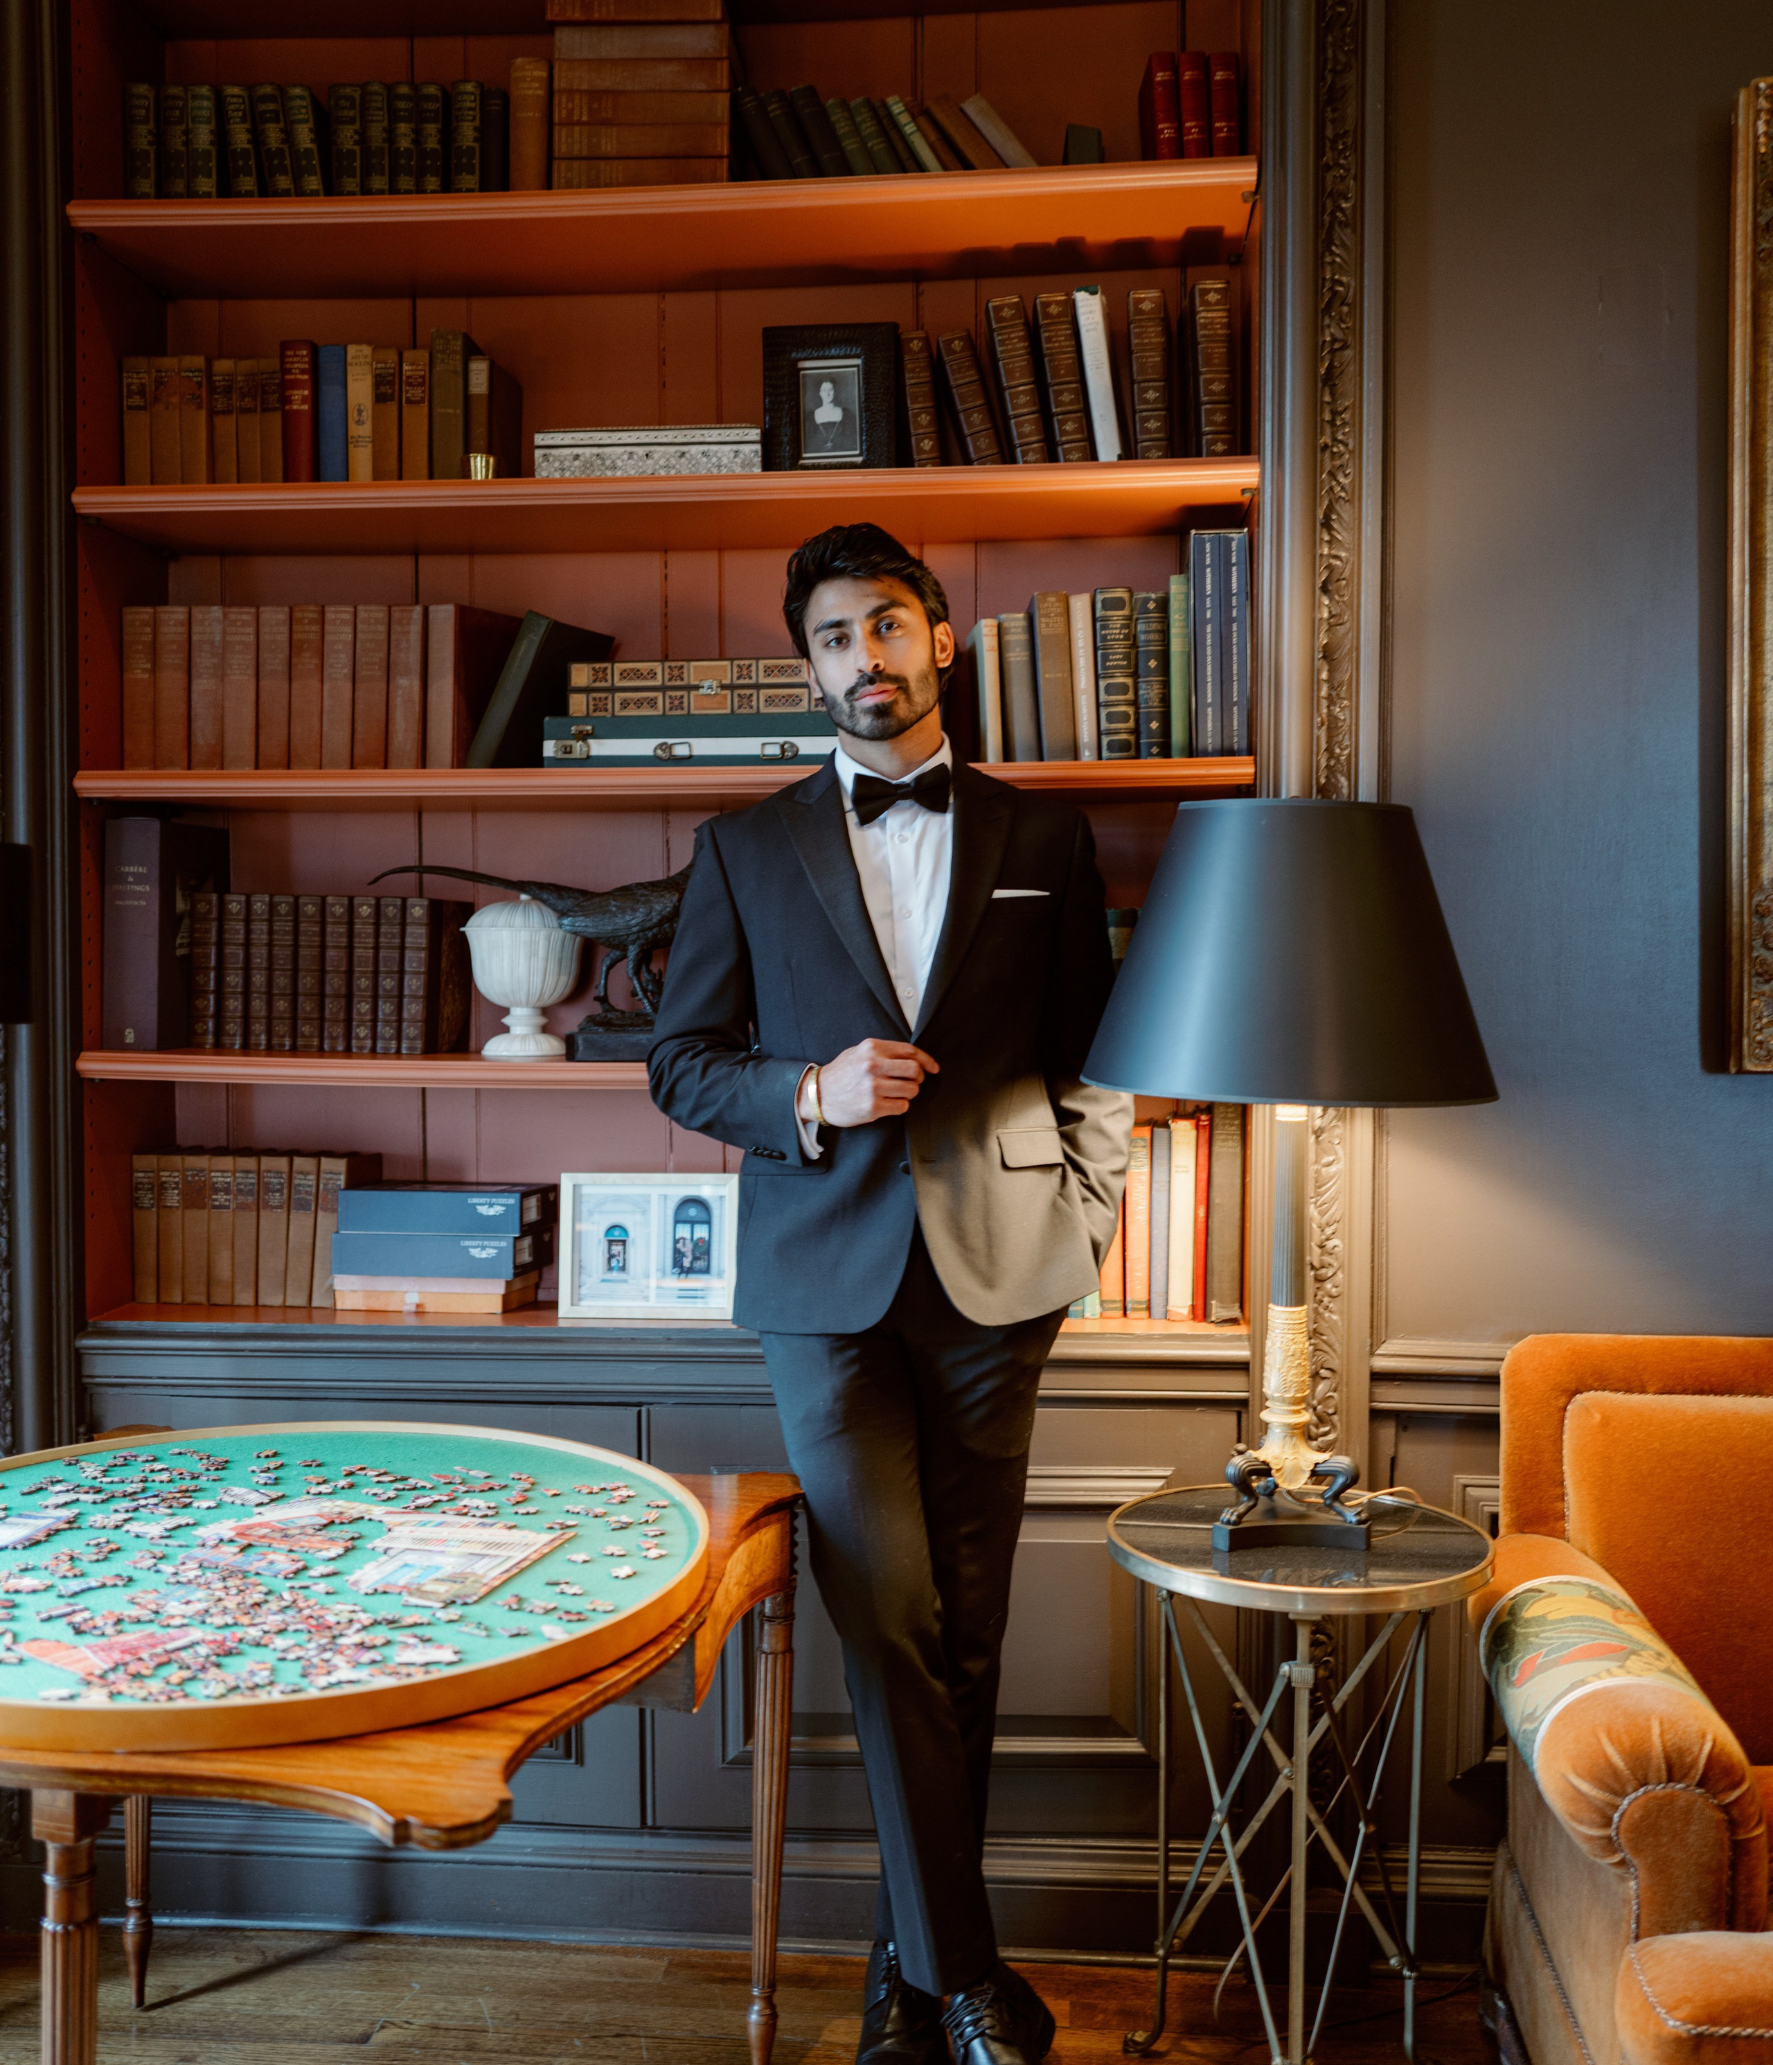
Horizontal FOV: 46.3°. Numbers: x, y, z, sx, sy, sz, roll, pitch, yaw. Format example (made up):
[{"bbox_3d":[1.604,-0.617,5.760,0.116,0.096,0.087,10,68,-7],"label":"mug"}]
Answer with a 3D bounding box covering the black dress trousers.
[{"bbox_3d":[0.031,0.647,2.459,0.358,0.930,0.300,0,2,3],"label":"black dress trousers"}]

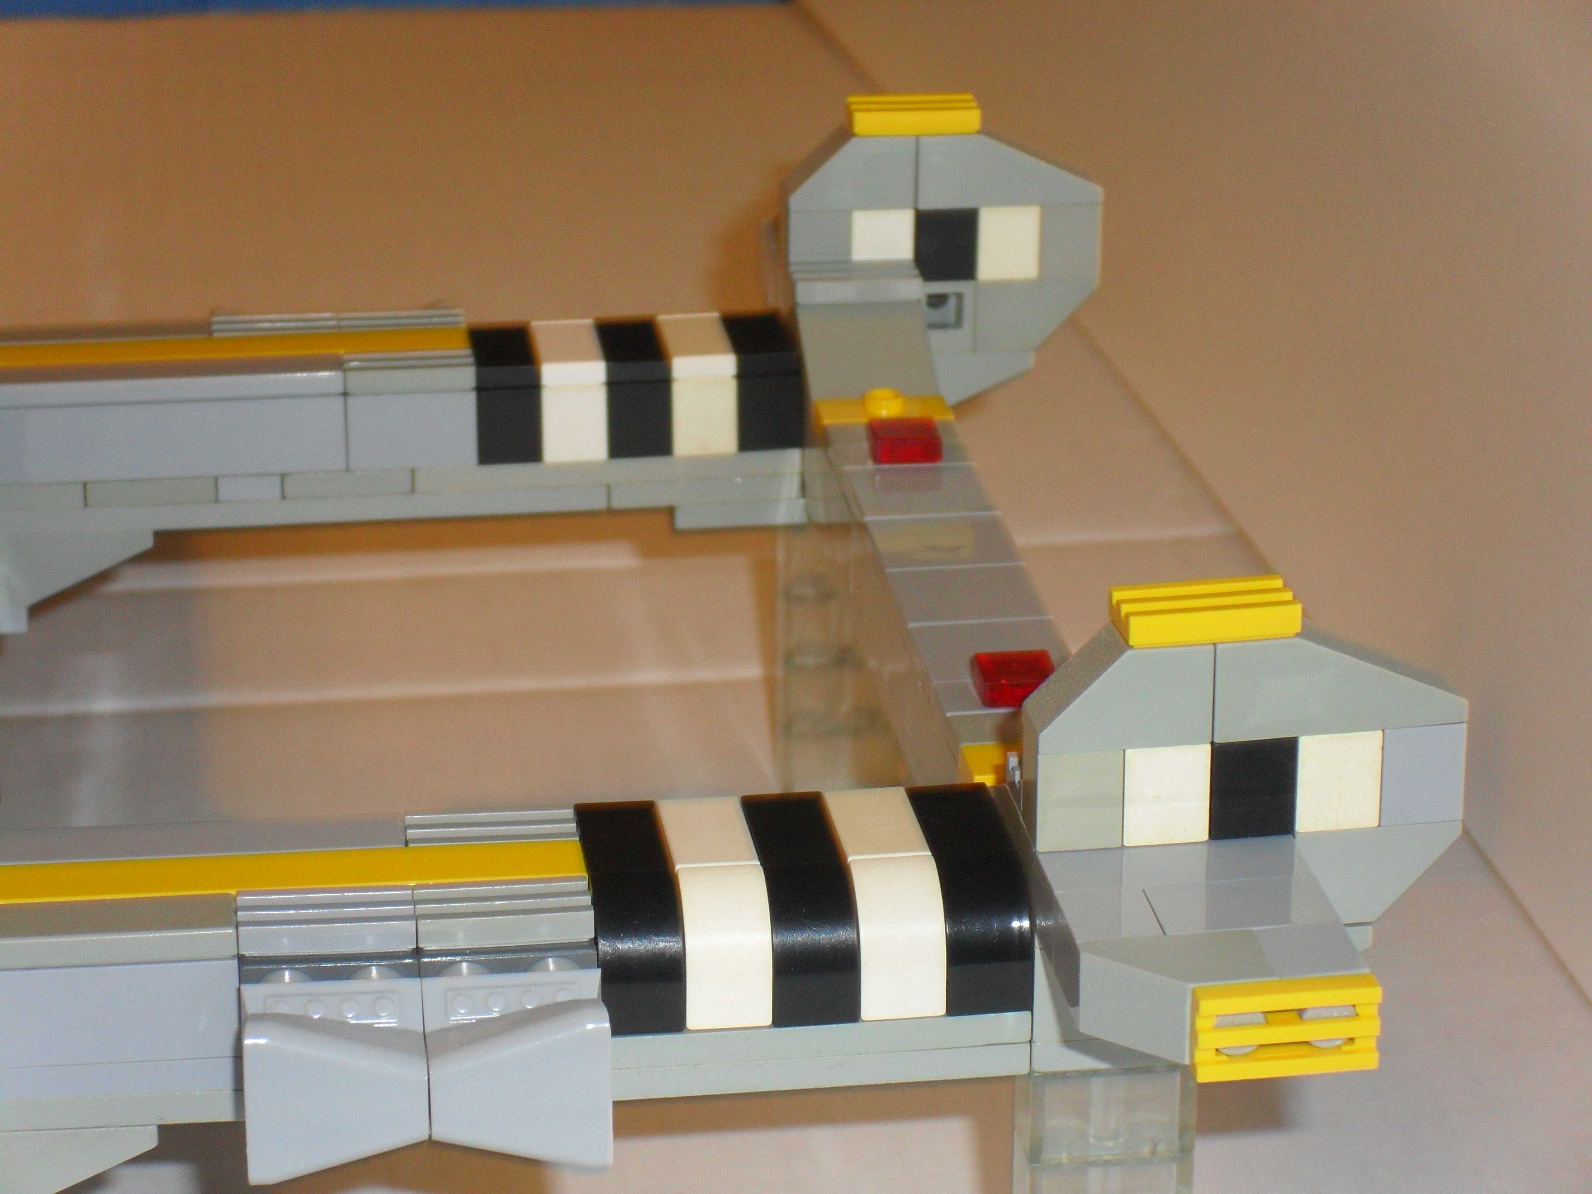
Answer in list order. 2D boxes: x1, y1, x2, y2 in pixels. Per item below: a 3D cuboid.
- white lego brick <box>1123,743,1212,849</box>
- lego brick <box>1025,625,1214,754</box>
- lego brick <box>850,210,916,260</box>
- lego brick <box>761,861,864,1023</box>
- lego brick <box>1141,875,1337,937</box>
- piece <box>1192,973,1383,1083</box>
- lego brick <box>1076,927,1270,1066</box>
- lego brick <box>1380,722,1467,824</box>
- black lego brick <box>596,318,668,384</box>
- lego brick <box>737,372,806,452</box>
[{"bbox_3d":[0.033,0.017,0.445,0.008,0.010,0.008,-4,21,-7],"label":"white lego brick"},{"bbox_3d":[0.029,0.008,0.441,0.016,0.010,0.008,-4,21,-7],"label":"lego brick"},{"bbox_3d":[0.011,-0.046,0.613,0.008,0.010,0.008,-3,22,-8],"label":"lego brick"},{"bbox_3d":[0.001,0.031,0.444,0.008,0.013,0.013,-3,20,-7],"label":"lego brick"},{"bbox_3d":[0.040,0.031,0.432,0.016,0.008,0.010,-3,22,-8],"label":"lego brick"},{"bbox_3d":[0.042,0.037,0.419,0.016,0.008,0.003,-3,21,-8],"label":"piece"},{"bbox_3d":[0.033,0.035,0.422,0.016,0.008,0.010,-3,22,-8],"label":"lego brick"},{"bbox_3d":[0.057,0.015,0.445,0.008,0.010,0.008,-3,21,-7],"label":"lego brick"},{"bbox_3d":[-0.020,-0.030,0.597,0.008,0.003,0.016,-3,21,-7],"label":"black lego brick"},{"bbox_3d":[-0.004,-0.024,0.599,0.008,0.010,0.008,-3,21,-7],"label":"lego brick"}]

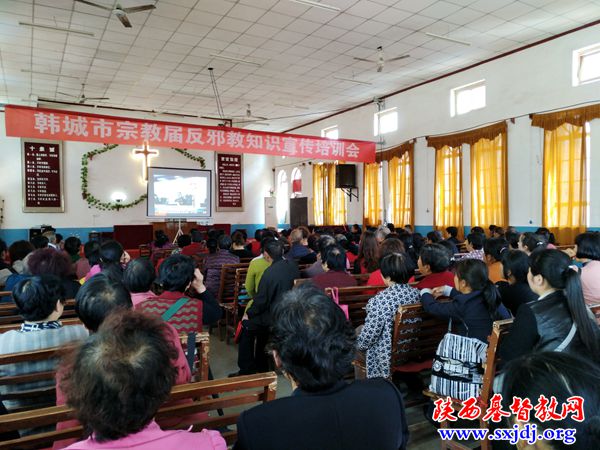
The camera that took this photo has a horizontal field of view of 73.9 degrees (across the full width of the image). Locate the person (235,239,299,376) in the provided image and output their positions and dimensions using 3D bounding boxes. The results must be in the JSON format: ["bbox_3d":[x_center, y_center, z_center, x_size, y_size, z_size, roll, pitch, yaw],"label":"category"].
[{"bbox_3d":[-0.305,0.744,3.834,0.530,1.290,0.540,-1,1,-28],"label":"person"}]

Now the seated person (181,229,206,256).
[{"bbox_3d":[-1.703,0.706,6.358,0.460,1.270,0.720,-1,1,-30],"label":"seated person"}]

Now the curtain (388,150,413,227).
[{"bbox_3d":[2.965,-0.913,12.028,0.150,2.930,0.920,-1,1,-32],"label":"curtain"}]

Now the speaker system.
[{"bbox_3d":[1.309,-1.375,11.300,0.460,0.660,0.420,-1,1,-12],"label":"speaker system"}]

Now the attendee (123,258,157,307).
[{"bbox_3d":[-1.085,0.802,2.657,0.460,1.190,0.720,-1,1,-30],"label":"attendee"}]

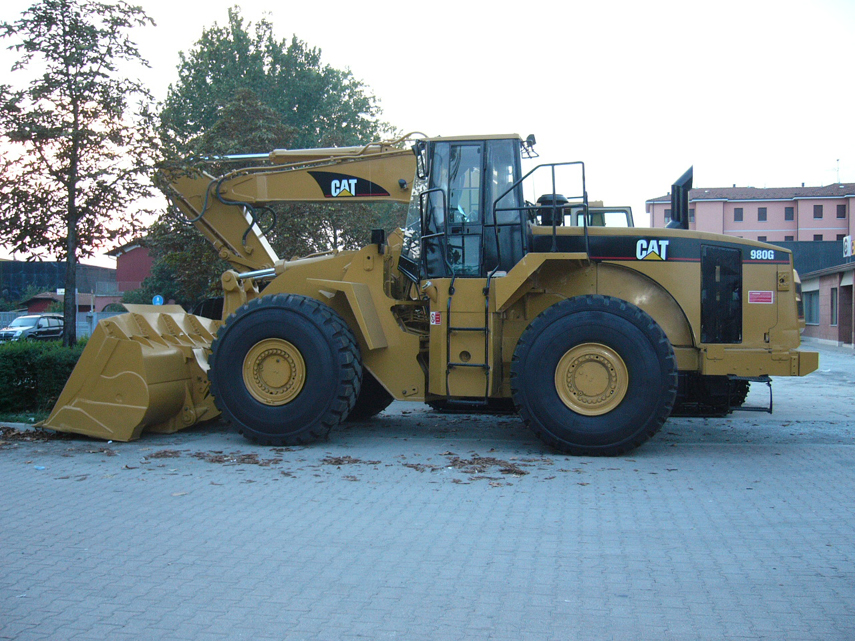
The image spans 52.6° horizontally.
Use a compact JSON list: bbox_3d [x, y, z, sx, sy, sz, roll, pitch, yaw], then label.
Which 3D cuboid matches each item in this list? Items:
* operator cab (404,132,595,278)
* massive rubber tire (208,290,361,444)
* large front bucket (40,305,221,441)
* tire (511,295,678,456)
[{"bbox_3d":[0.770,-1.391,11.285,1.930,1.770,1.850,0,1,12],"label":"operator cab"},{"bbox_3d":[-1.761,0.600,10.745,1.851,1.803,0.750,0,1,14],"label":"massive rubber tire"},{"bbox_3d":[-3.721,0.637,12.493,1.810,1.680,3.440,0,1,14],"label":"large front bucket"},{"bbox_3d":[1.893,0.612,9.910,1.851,1.803,0.750,0,1,12],"label":"tire"}]

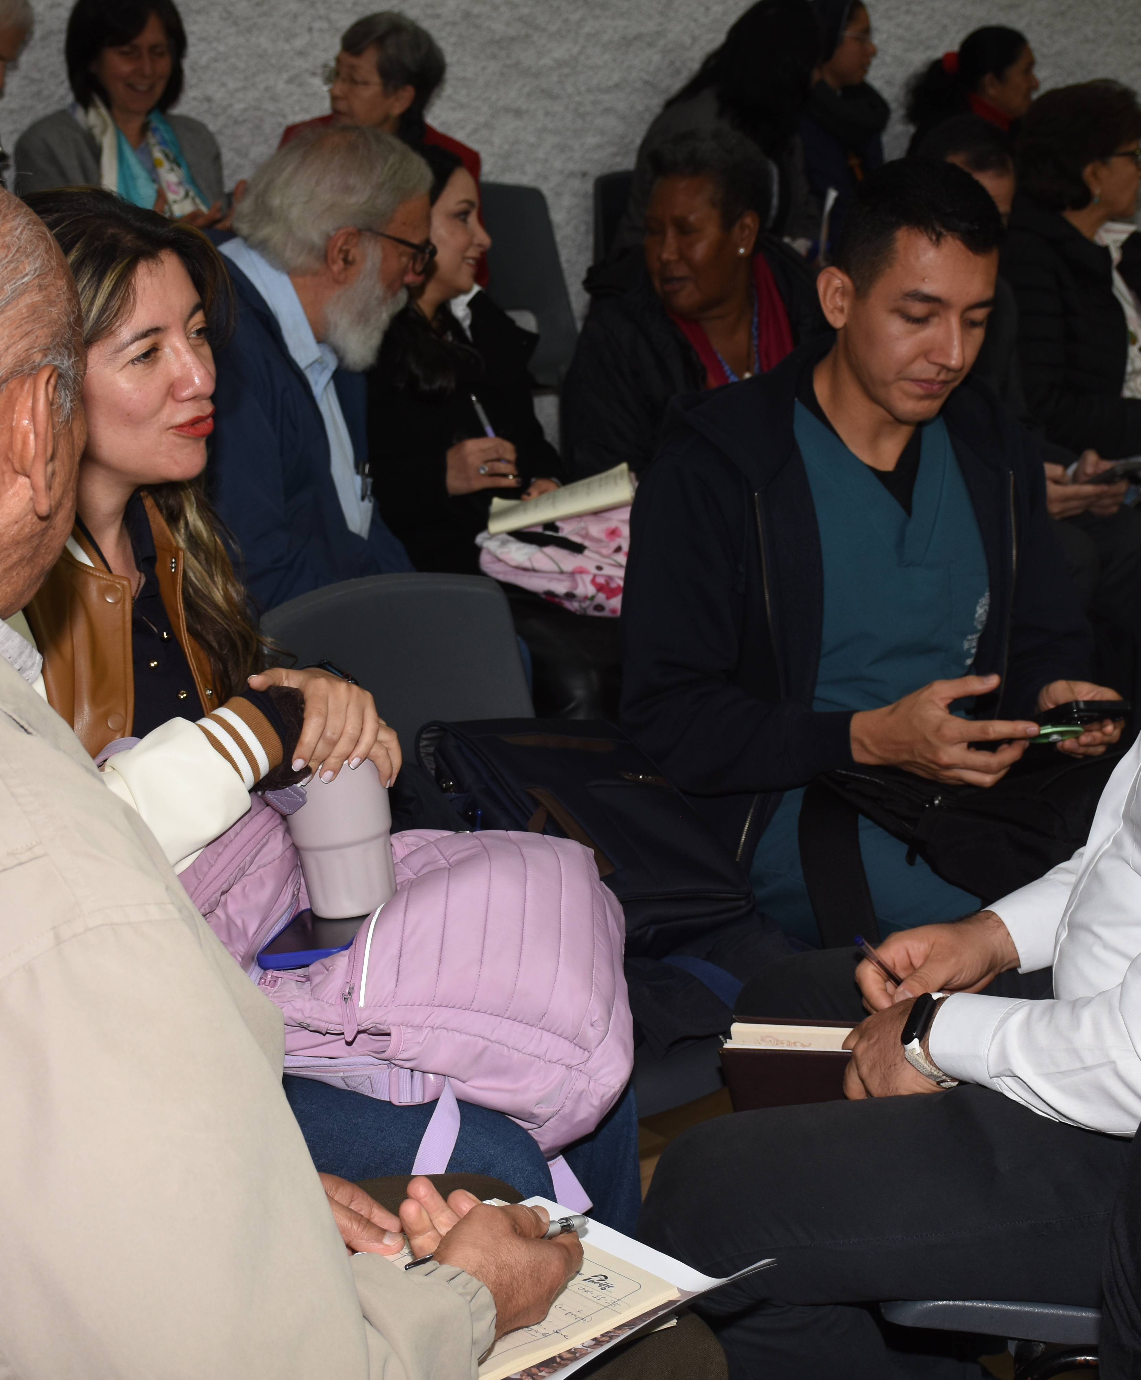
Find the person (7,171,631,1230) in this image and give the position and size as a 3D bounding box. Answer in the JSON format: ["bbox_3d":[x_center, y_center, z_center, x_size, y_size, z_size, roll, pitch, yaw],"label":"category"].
[{"bbox_3d":[-0.275,0.223,2.201,0.710,1.280,0.500,16,23,40],"label":"person"}]

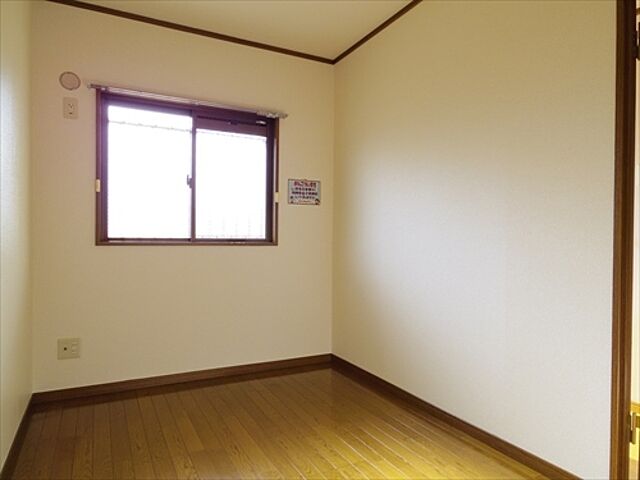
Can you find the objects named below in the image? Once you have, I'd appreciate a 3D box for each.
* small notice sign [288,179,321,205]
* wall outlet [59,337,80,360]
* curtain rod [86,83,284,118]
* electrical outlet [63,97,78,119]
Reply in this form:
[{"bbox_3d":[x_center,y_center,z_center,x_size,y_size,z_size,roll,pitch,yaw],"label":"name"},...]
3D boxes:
[{"bbox_3d":[-0.115,-0.354,3.187,0.262,0.183,0.005,0,0,-28],"label":"small notice sign"},{"bbox_3d":[-1.465,0.636,2.486,0.115,0.120,0.010,0,0,-28],"label":"wall outlet"},{"bbox_3d":[-0.796,-0.902,2.791,1.276,0.030,0.060,0,0,-28],"label":"curtain rod"},{"bbox_3d":[-1.448,-0.765,2.478,0.072,0.120,0.010,0,0,-28],"label":"electrical outlet"}]

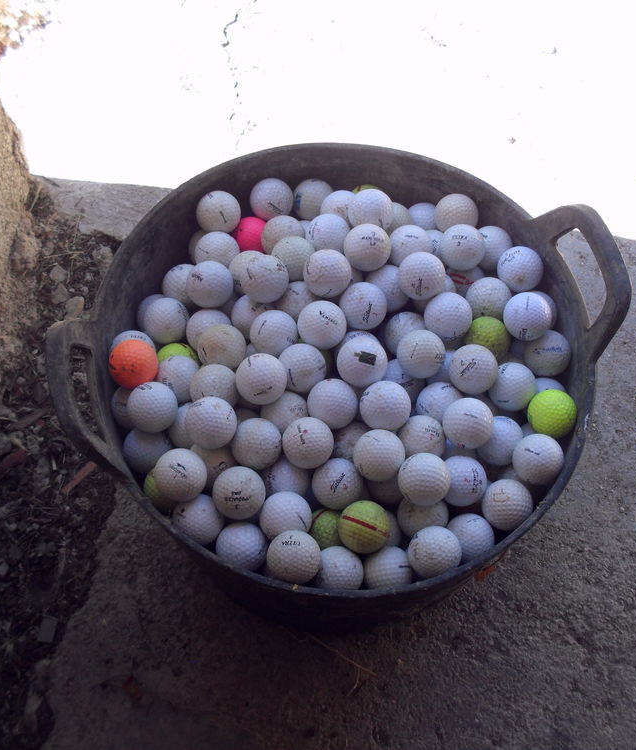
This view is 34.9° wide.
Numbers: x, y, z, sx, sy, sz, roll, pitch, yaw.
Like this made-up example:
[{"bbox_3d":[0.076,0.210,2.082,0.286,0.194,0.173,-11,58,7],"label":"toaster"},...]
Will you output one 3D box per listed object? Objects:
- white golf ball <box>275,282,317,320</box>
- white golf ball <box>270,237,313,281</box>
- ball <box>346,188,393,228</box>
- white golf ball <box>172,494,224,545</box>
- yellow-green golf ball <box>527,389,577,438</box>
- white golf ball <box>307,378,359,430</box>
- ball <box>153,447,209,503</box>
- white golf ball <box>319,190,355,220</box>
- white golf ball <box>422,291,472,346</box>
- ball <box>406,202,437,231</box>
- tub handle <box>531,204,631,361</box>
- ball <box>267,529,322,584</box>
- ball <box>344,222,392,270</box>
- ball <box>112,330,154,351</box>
[{"bbox_3d":[-0.018,-0.066,0.943,0.043,0.043,0.043,2,64,-3],"label":"white golf ball"},{"bbox_3d":[-0.023,-0.108,0.943,0.043,0.043,0.043,0,62,-1],"label":"white golf ball"},{"bbox_3d":[0.049,-0.152,0.943,0.043,0.043,0.043,2,64,-3],"label":"ball"},{"bbox_3d":[-0.100,0.120,0.839,0.043,0.043,0.043,1,64,-2],"label":"white golf ball"},{"bbox_3d":[0.210,0.034,0.906,0.043,0.043,0.043,5,64,0],"label":"yellow-green golf ball"},{"bbox_3d":[0.012,0.025,0.861,0.043,0.043,0.043,2,64,-4],"label":"white golf ball"},{"bbox_3d":[-0.112,0.082,0.828,0.043,0.043,0.043,0,65,-5],"label":"ball"},{"bbox_3d":[0.024,-0.157,0.976,0.043,0.043,0.043,0,62,-1],"label":"white golf ball"},{"bbox_3d":[0.118,-0.053,0.911,0.043,0.043,0.043,0,59,0],"label":"white golf ball"},{"bbox_3d":[0.105,-0.148,0.997,0.043,0.043,0.043,0,59,0],"label":"ball"},{"bbox_3d":[0.250,-0.092,0.930,0.052,0.056,0.157,-14,66,-11],"label":"tub handle"},{"bbox_3d":[-0.019,0.145,0.802,0.043,0.043,0.043,2,64,-4],"label":"ball"},{"bbox_3d":[0.045,-0.116,0.919,0.043,0.043,0.043,0,59,0],"label":"ball"},{"bbox_3d":[-0.172,-0.020,0.939,0.043,0.043,0.043,0,59,0],"label":"ball"}]

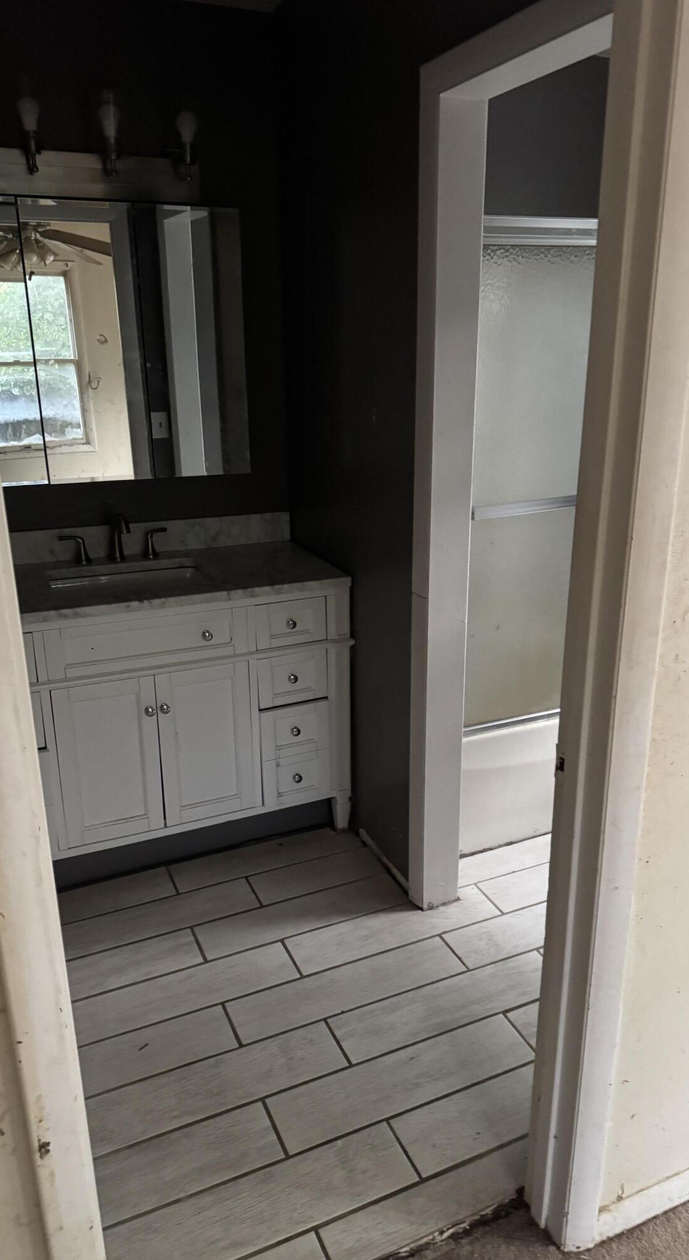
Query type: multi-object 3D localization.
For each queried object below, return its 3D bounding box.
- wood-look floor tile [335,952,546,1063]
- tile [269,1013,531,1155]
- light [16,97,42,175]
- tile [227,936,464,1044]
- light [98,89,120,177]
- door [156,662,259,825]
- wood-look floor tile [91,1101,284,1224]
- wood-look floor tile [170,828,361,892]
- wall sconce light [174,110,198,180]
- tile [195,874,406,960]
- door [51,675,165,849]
[{"bbox_3d":[0.267,0.949,2.209,0.610,0.010,0.152,-9,22,-22],"label":"wood-look floor tile"},{"bbox_3d":[0.135,0.997,1.935,0.606,0.010,0.151,-9,20,-22],"label":"tile"},{"bbox_3d":[-0.858,-1.349,2.389,0.066,0.190,0.095,-9,20,-22],"label":"light"},{"bbox_3d":[0.007,0.929,2.262,0.610,0.010,0.152,-9,22,-22],"label":"tile"},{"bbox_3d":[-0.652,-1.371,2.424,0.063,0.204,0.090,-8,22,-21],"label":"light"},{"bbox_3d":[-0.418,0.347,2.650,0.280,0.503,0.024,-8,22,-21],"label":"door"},{"bbox_3d":[-0.425,1.082,1.705,0.606,0.010,0.151,-9,20,-22],"label":"wood-look floor tile"},{"bbox_3d":[-0.246,0.732,2.802,0.611,0.010,0.152,-9,22,-22],"label":"wood-look floor tile"},{"bbox_3d":[-0.462,-1.412,2.551,0.066,0.180,0.095,-9,20,-22],"label":"wall sconce light"},{"bbox_3d":[-0.114,0.813,2.483,0.606,0.010,0.151,-9,20,-22],"label":"tile"},{"bbox_3d":[-0.672,0.378,2.509,0.285,0.494,0.020,-9,20,-22],"label":"door"}]

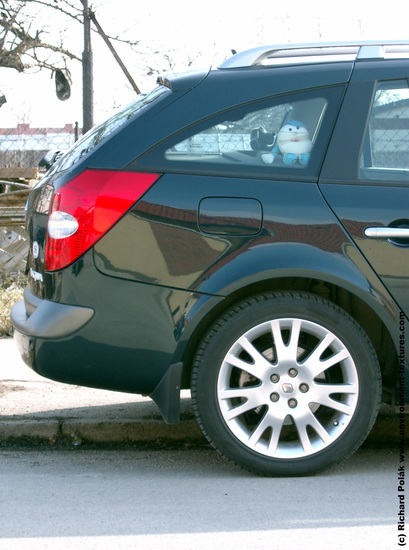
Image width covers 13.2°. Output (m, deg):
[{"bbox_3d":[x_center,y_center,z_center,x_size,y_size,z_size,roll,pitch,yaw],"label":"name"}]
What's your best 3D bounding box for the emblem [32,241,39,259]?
[{"bbox_3d":[-0.582,-0.088,6.120,0.006,0.062,0.080,-1,4,-19],"label":"emblem"}]

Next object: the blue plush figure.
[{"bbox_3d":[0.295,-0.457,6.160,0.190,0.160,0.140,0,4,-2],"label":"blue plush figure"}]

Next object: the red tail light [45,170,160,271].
[{"bbox_3d":[-0.342,-0.180,5.920,0.390,0.340,0.180,0,4,-3],"label":"red tail light"}]

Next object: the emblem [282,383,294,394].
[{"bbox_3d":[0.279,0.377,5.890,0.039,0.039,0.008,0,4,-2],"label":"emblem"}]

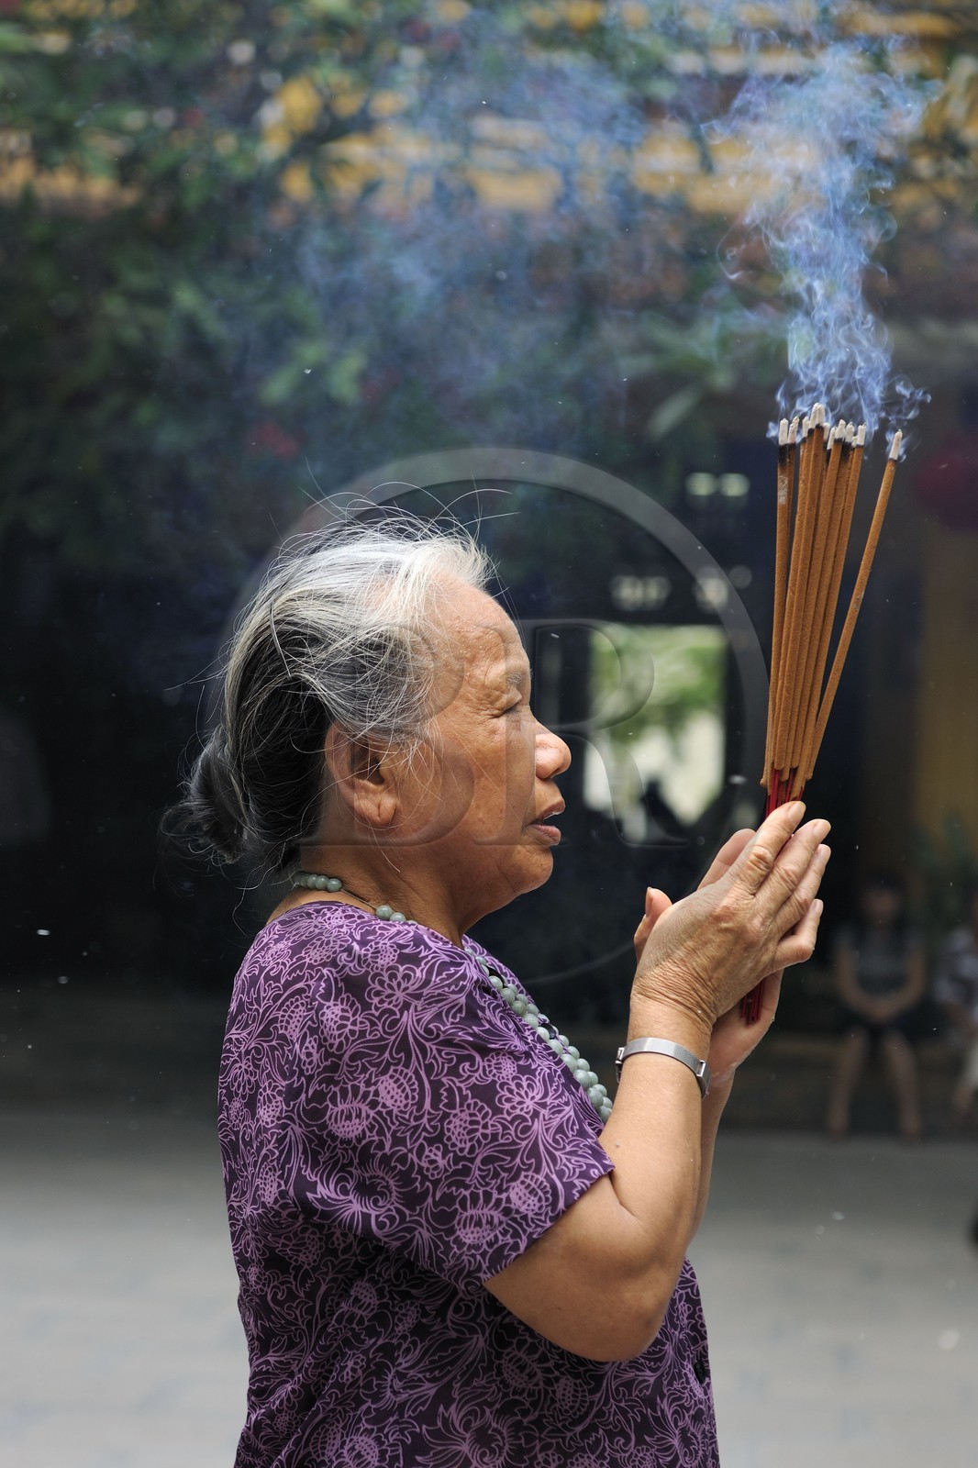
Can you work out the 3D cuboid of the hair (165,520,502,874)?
[{"bbox_3d":[-0.099,-0.026,1.820,0.198,0.223,0.172,0,-2,-10],"label":"hair"}]

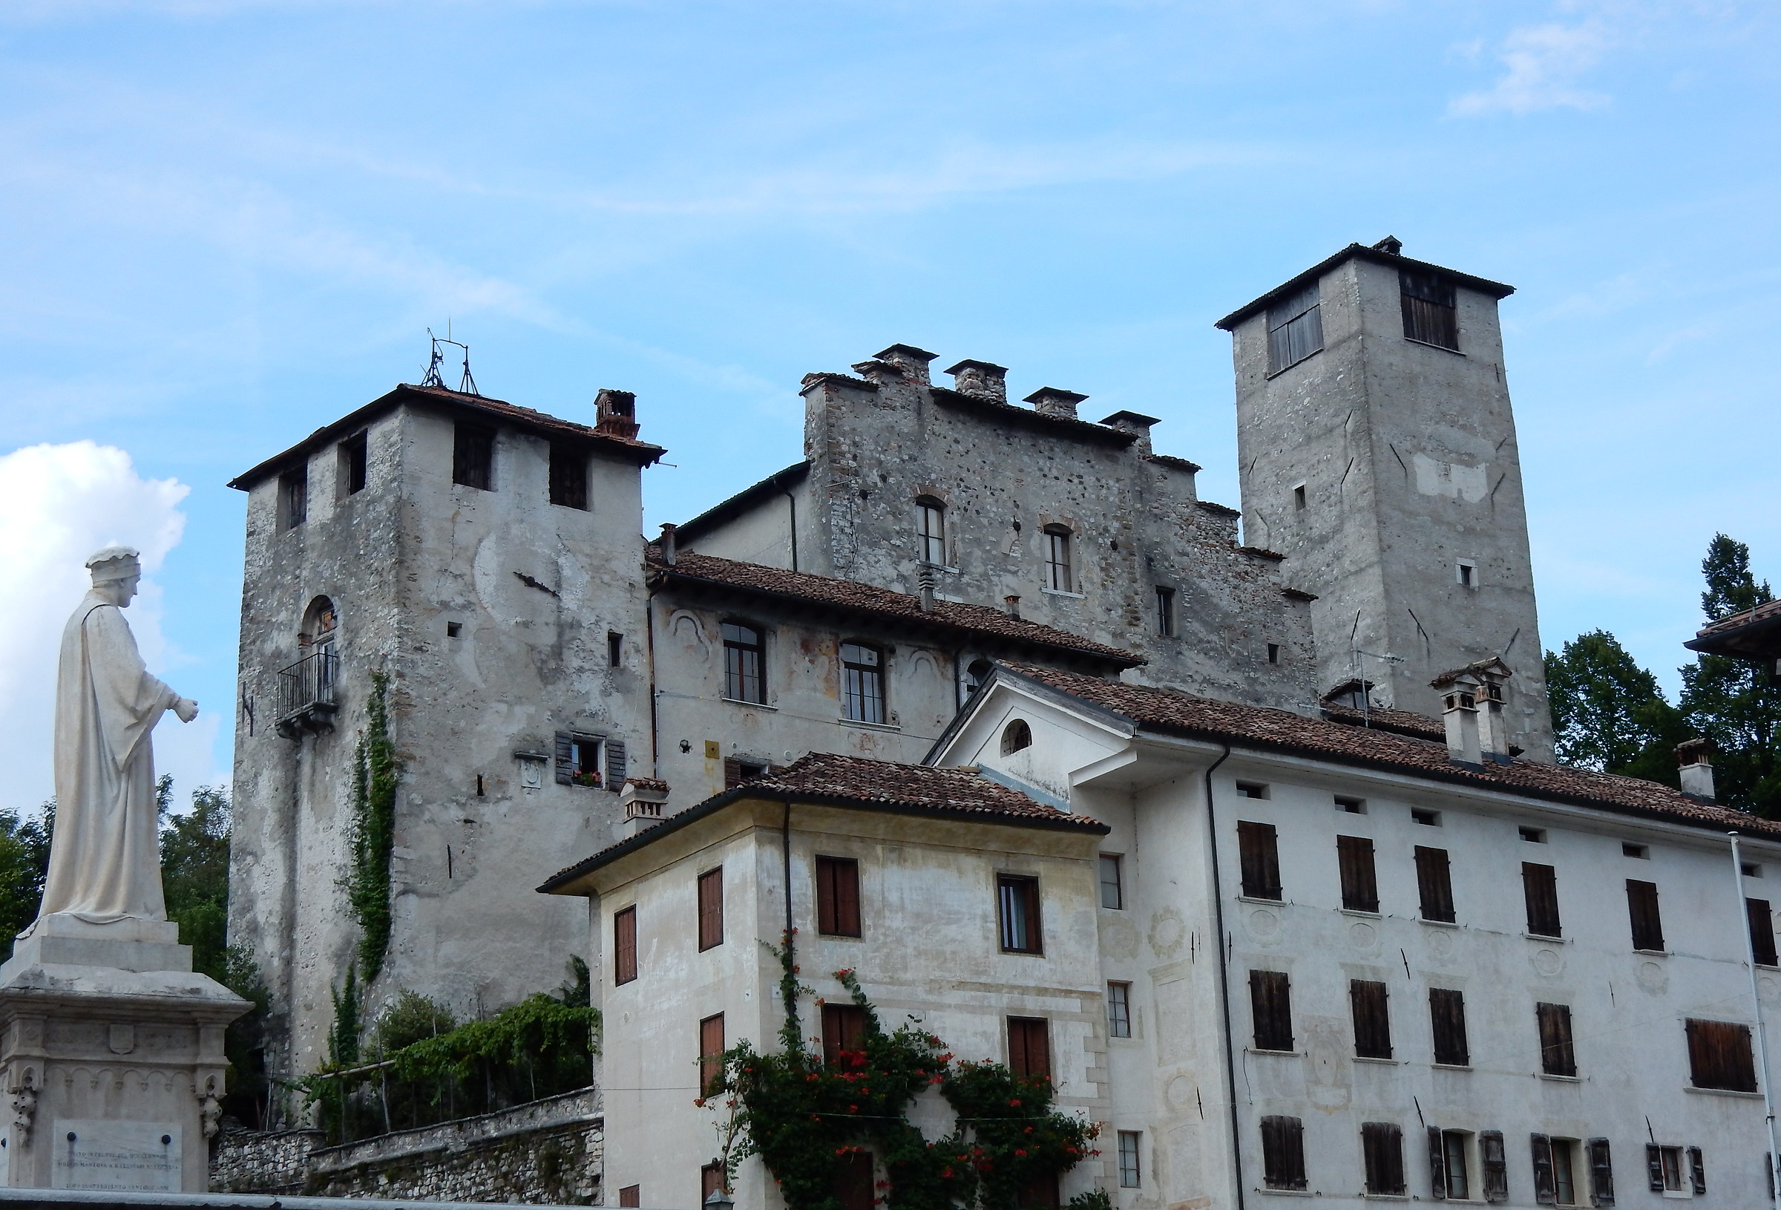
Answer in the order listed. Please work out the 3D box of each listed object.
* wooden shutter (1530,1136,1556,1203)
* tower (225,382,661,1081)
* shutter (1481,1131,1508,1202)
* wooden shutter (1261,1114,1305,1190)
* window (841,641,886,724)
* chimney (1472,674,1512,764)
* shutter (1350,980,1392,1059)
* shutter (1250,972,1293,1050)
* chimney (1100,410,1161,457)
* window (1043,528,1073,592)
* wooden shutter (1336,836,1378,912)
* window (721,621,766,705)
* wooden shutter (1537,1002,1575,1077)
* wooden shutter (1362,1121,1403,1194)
[{"bbox_3d":[14.183,12.217,66.878,0.540,1.460,0.080,11,-22,-35],"label":"wooden shutter"},{"bbox_3d":[-11.789,3.893,81.075,8.329,17.800,9.177,12,-22,-38],"label":"tower"},{"bbox_3d":[12.978,11.986,66.021,0.580,1.460,0.080,11,-22,-35],"label":"shutter"},{"bbox_3d":[7.091,9.875,55.585,1.054,1.318,0.060,11,-21,-38],"label":"wooden shutter"},{"bbox_3d":[-0.687,1.873,73.832,1.240,1.920,0.200,12,-23,-38],"label":"window"},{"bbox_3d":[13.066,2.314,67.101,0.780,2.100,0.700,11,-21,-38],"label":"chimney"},{"bbox_3d":[9.416,8.117,60.396,0.967,1.507,0.060,11,-21,-36],"label":"shutter"},{"bbox_3d":[7.273,7.729,58.798,0.984,1.506,0.060,11,-21,-36],"label":"shutter"},{"bbox_3d":[7.079,-4.885,91.129,1.499,1.050,1.235,11,-22,-35],"label":"chimney"},{"bbox_3d":[5.119,-1.327,93.094,1.186,1.956,0.200,11,-21,-38],"label":"window"},{"bbox_3d":[8.911,5.126,58.777,1.003,1.421,0.060,11,-21,-38],"label":"wooden shutter"},{"bbox_3d":[-3.443,1.368,71.591,1.220,1.880,0.200,12,-23,-38],"label":"window"},{"bbox_3d":[14.737,9.639,68.320,1.035,1.583,0.080,11,-22,-35],"label":"wooden shutter"},{"bbox_3d":[9.164,10.276,57.249,1.044,1.323,0.060,11,-21,-38],"label":"wooden shutter"}]

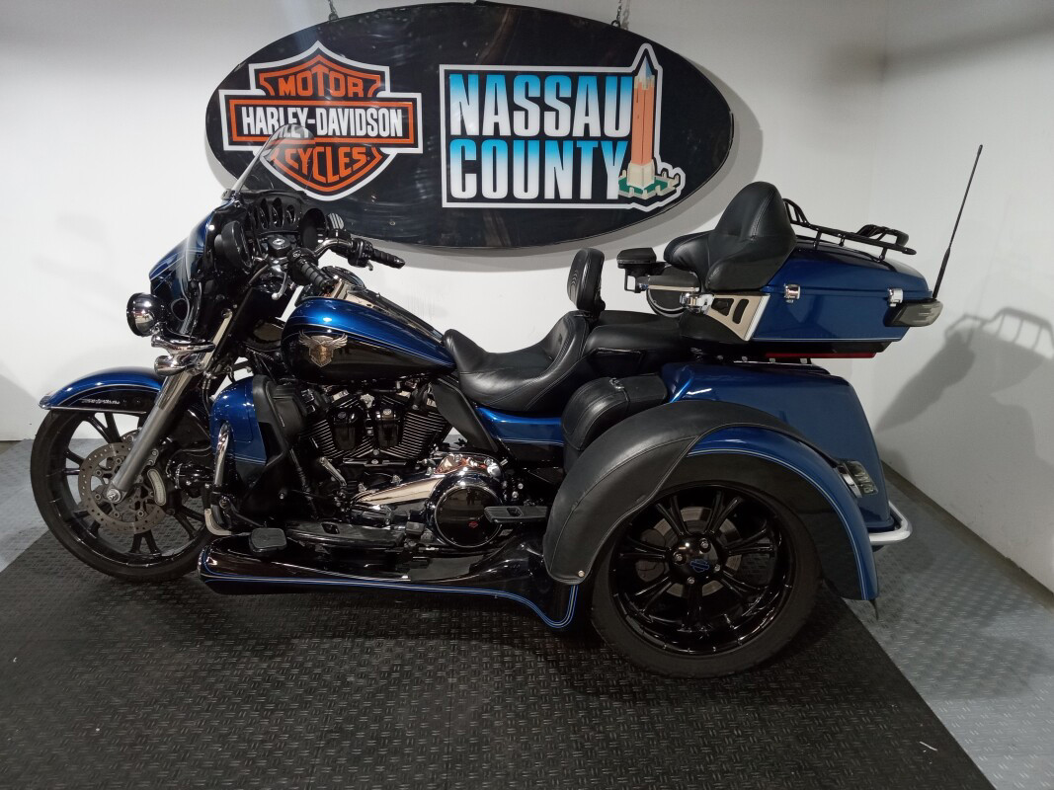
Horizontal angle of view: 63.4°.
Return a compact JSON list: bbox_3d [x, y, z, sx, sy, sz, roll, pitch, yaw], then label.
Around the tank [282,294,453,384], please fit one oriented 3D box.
[{"bbox_3d":[-0.455,-0.189,2.554,0.510,0.270,0.360,0,16,-2],"label":"tank"}]

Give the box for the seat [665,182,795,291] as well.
[{"bbox_3d":[0.610,-0.481,2.504,0.310,0.290,0.560,0,16,-2],"label":"seat"}]

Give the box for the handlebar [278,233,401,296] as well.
[{"bbox_3d":[-0.549,-0.400,2.491,0.270,0.150,0.840,1,16,5],"label":"handlebar"}]

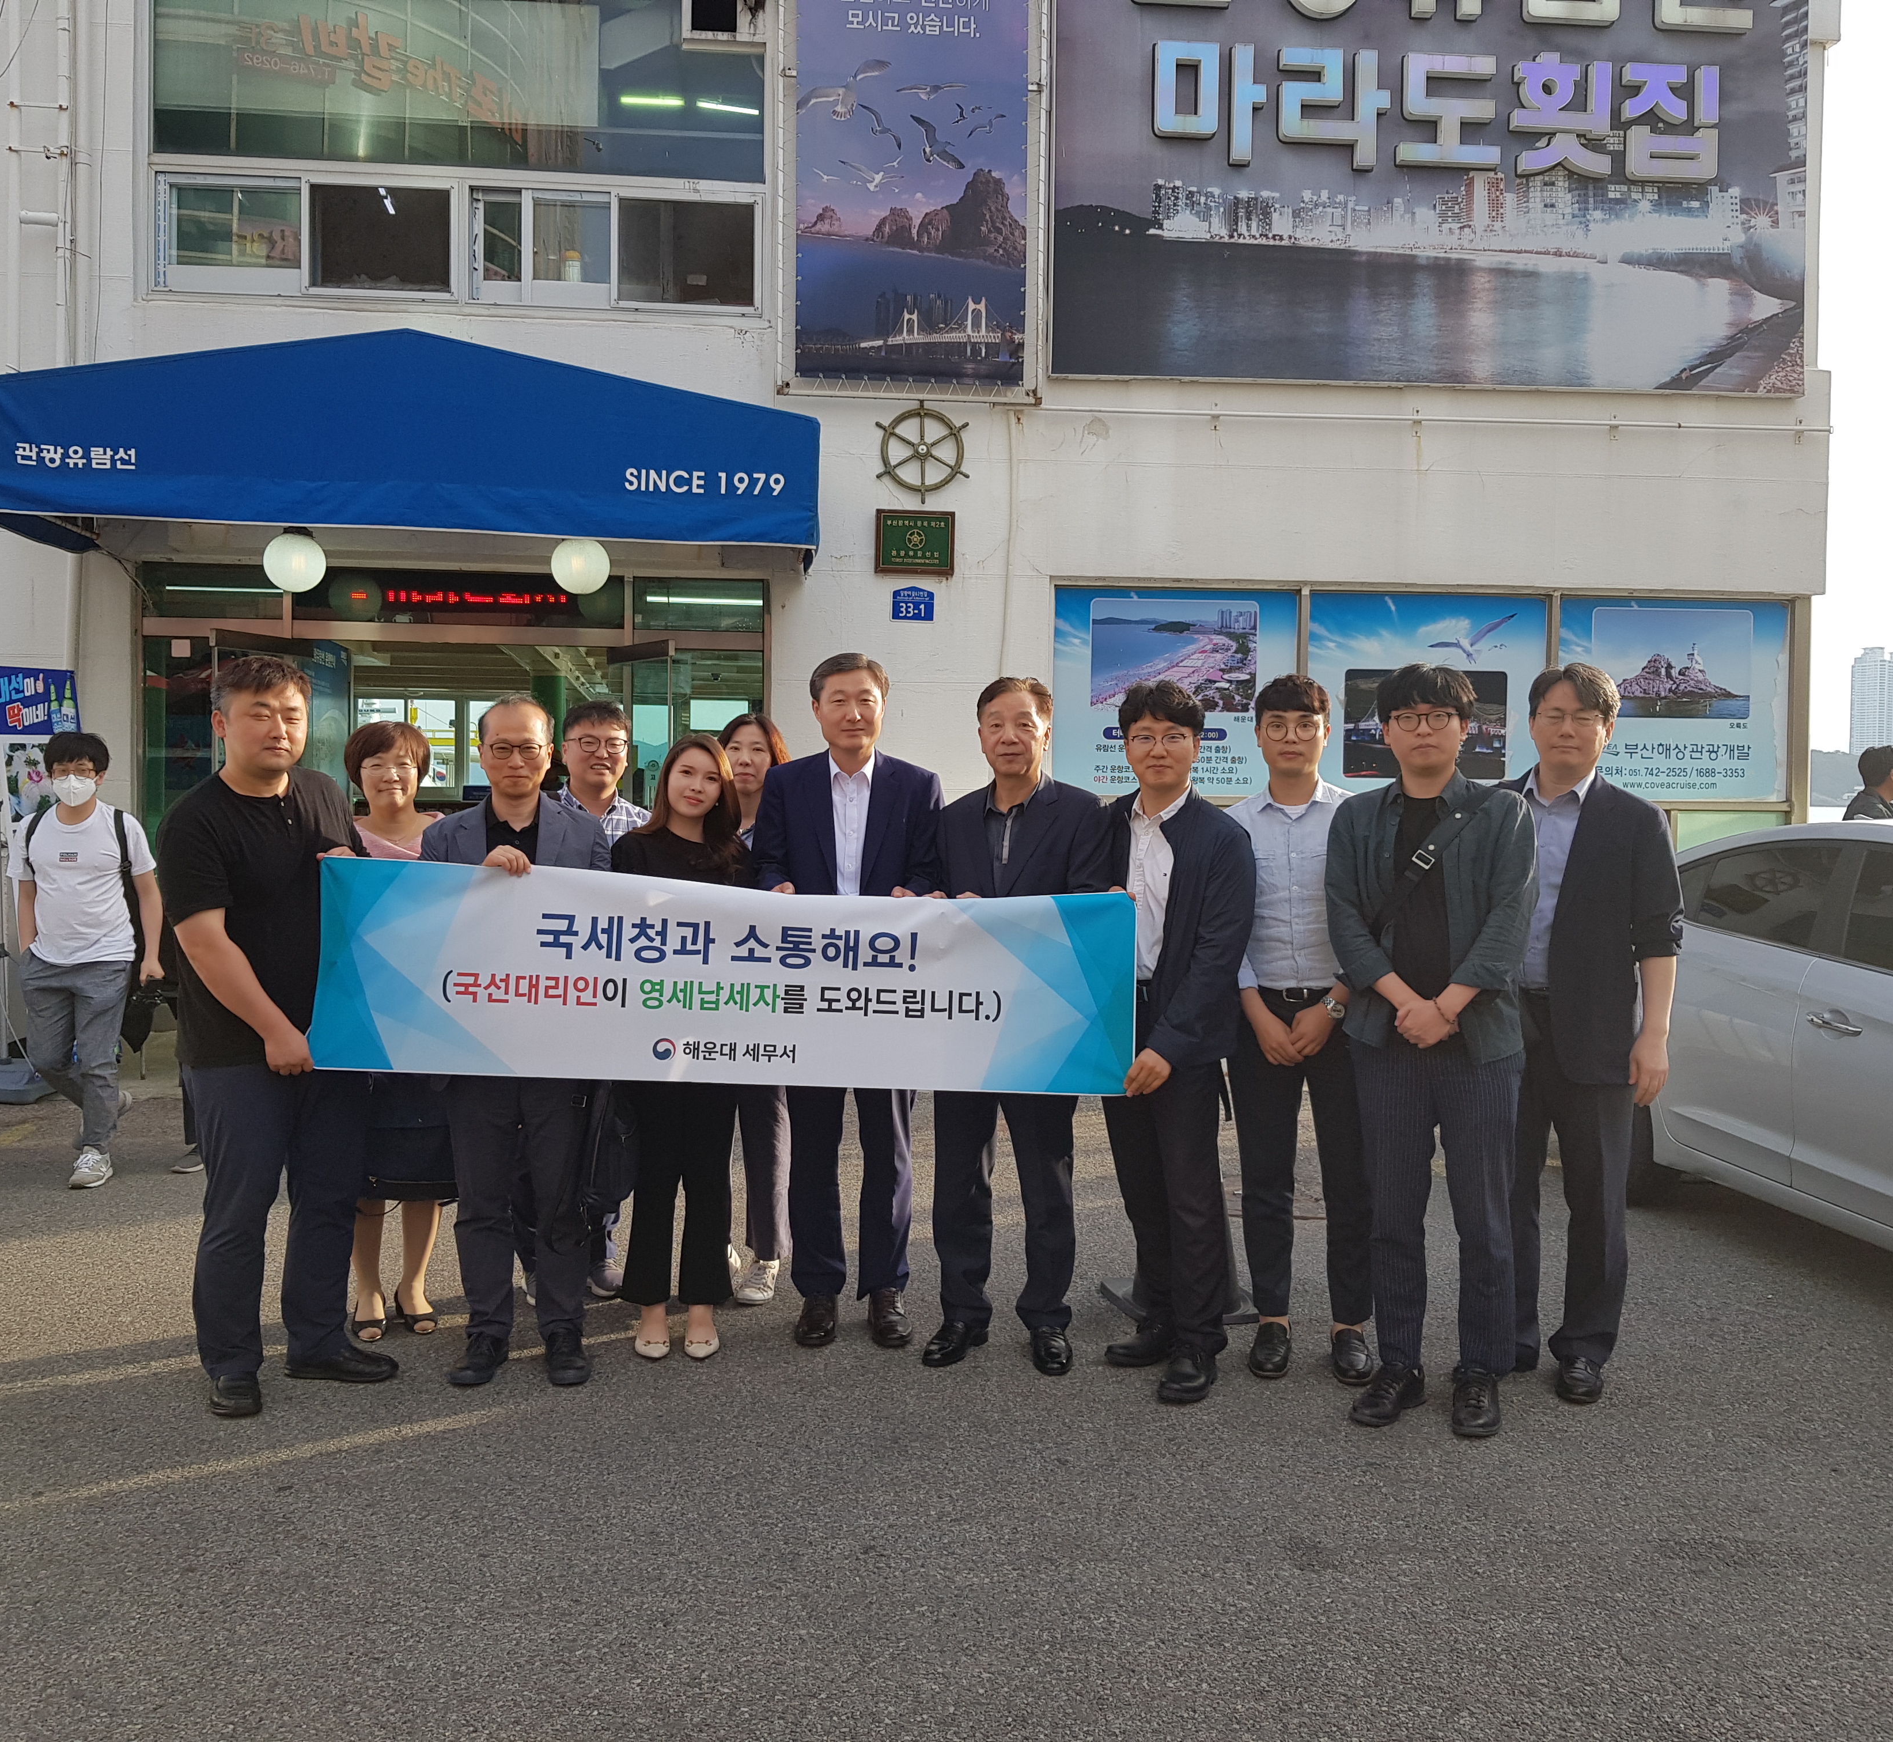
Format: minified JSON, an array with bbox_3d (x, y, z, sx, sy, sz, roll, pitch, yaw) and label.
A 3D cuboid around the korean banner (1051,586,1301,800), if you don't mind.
[{"bbox_3d":[1.326,-1.021,10.039,1.457,1.200,0.040,0,2,-7],"label":"korean banner"}]

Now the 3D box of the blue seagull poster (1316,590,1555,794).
[{"bbox_3d":[2.825,-1.028,10.212,1.480,1.178,0.040,0,2,-7],"label":"blue seagull poster"}]

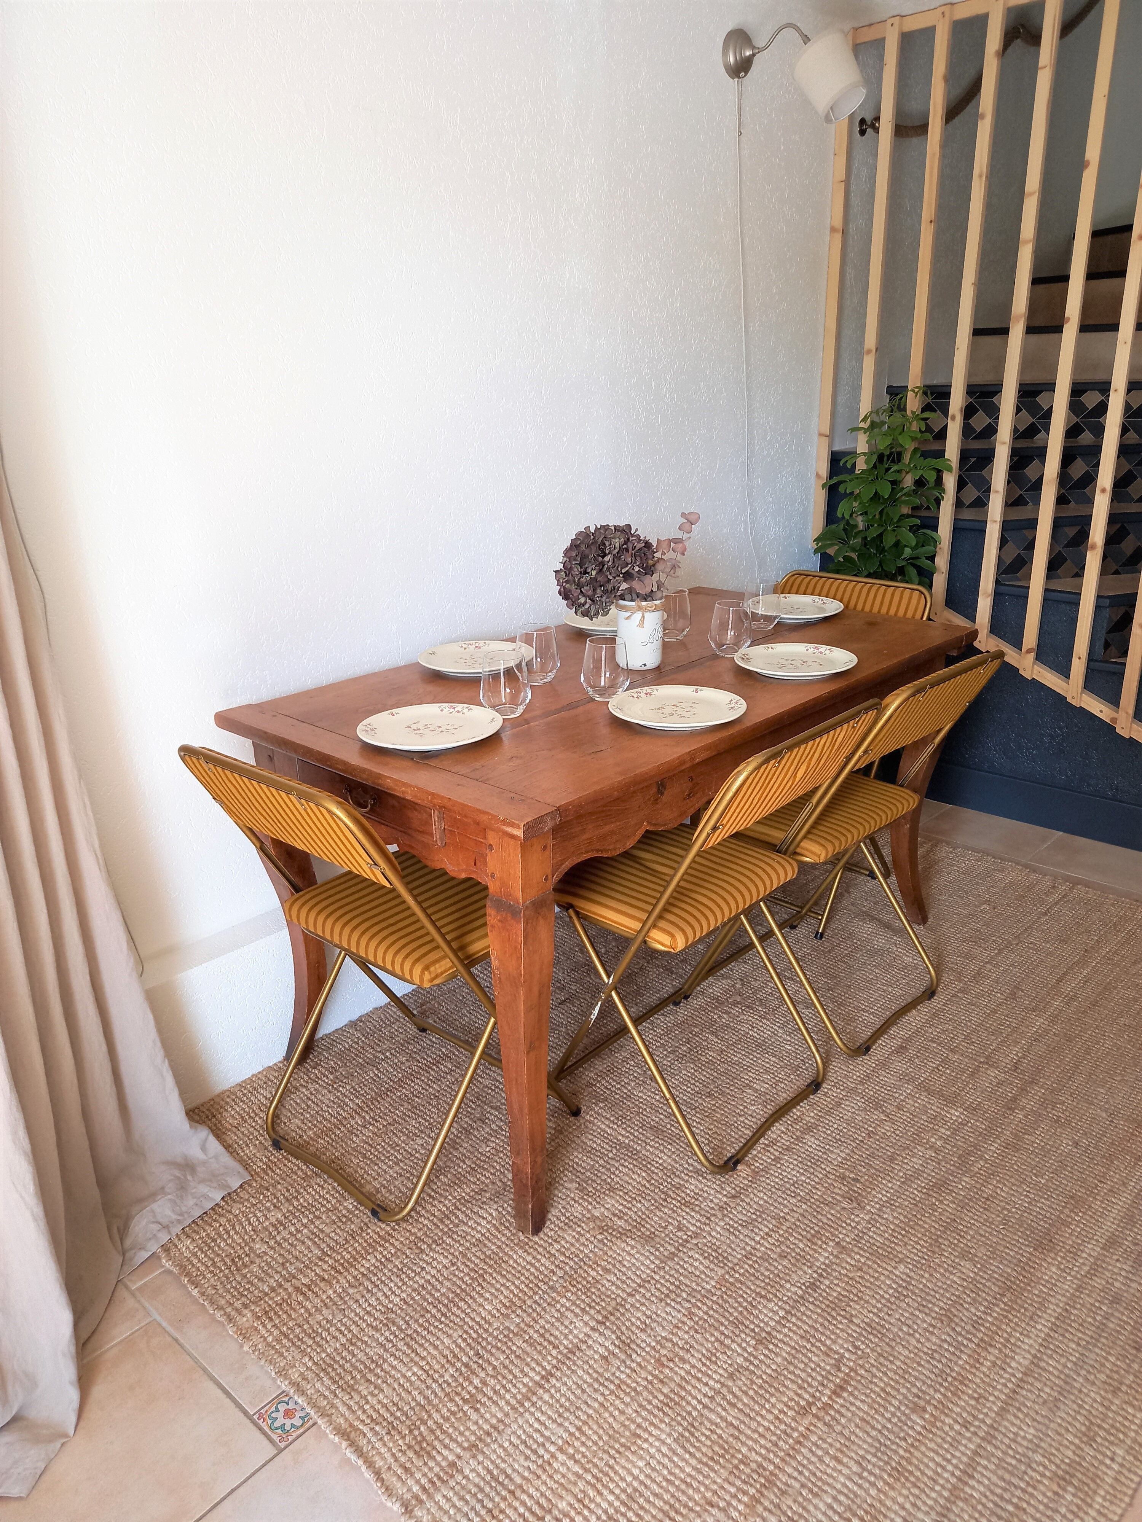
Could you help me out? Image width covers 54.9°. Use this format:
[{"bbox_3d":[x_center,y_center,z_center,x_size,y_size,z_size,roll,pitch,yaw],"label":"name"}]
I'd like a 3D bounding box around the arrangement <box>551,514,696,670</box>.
[{"bbox_3d":[0.113,-0.347,2.252,0.290,0.310,0.210,0,20,4],"label":"arrangement"}]

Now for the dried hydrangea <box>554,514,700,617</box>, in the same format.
[{"bbox_3d":[0.112,-0.394,2.235,0.280,0.205,0.210,0,20,4],"label":"dried hydrangea"}]

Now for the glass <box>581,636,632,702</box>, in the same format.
[{"bbox_3d":[0.066,-0.174,2.073,0.093,0.109,0.093,-1,20,0],"label":"glass"}]

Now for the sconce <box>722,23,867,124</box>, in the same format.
[{"bbox_3d":[0.547,-1.649,2.633,0.355,0.243,0.135,16,26,39],"label":"sconce"}]

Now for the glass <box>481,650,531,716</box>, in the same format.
[{"bbox_3d":[-0.118,-0.140,1.988,0.093,0.109,0.093,-1,20,0],"label":"glass"}]

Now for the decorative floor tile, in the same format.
[{"bbox_3d":[-0.393,0.913,1.532,0.070,0.010,0.070,16,26,39],"label":"decorative floor tile"}]

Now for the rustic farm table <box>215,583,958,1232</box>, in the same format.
[{"bbox_3d":[0.156,0.158,2.426,0.790,0.760,1.525,16,26,39],"label":"rustic farm table"}]

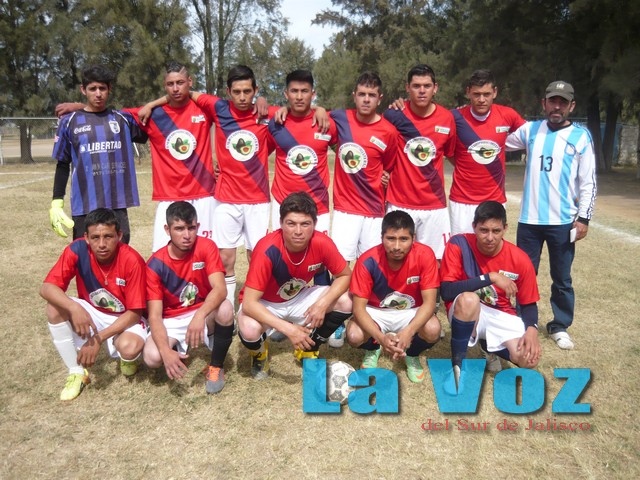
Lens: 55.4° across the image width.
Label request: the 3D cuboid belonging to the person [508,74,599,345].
[{"bbox_3d":[1.478,-0.160,3.946,0.600,1.690,0.380,3,11,14],"label":"person"}]

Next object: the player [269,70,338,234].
[{"bbox_3d":[-0.115,-0.205,4.009,0.513,1.755,0.360,-1,10,-4],"label":"player"}]

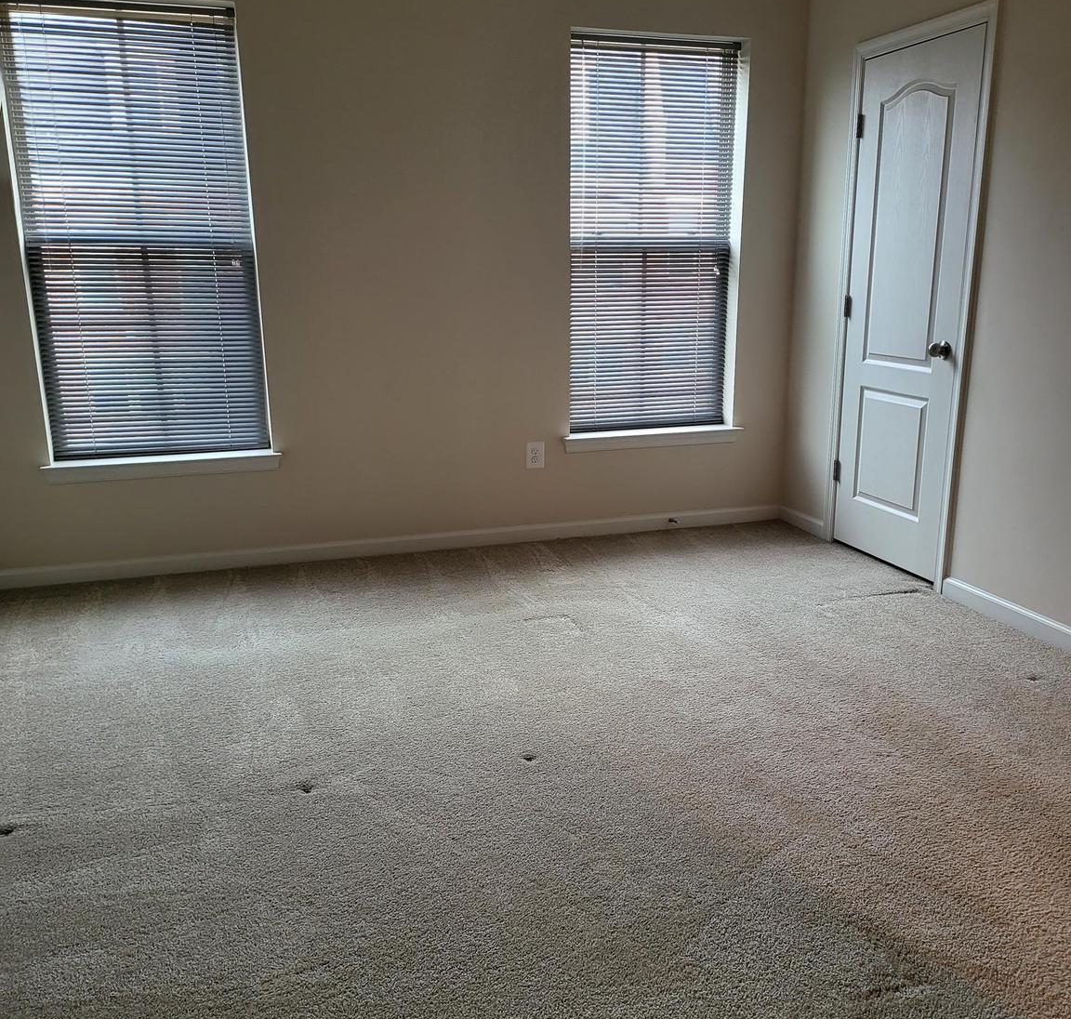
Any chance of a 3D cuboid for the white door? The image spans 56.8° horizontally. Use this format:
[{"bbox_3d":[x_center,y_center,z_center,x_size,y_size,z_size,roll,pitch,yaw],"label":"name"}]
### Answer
[{"bbox_3d":[1.483,-0.771,3.972,0.045,2.022,0.681,-5,15,-17],"label":"white door"}]

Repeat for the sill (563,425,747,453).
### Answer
[{"bbox_3d":[0.537,-0.334,4.680,0.903,0.077,0.145,-5,15,-17],"label":"sill"}]

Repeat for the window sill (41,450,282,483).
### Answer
[{"bbox_3d":[-1.517,-0.174,4.074,0.922,0.075,0.145,-5,15,-17],"label":"window sill"}]

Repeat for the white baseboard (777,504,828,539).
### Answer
[{"bbox_3d":[1.282,0.059,4.780,0.018,0.074,0.401,-5,15,-17],"label":"white baseboard"}]

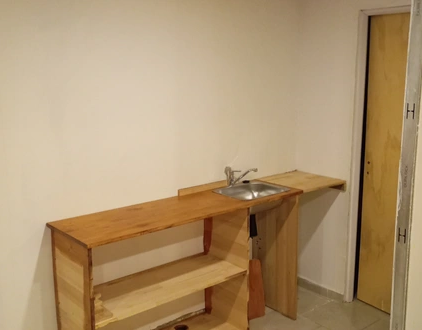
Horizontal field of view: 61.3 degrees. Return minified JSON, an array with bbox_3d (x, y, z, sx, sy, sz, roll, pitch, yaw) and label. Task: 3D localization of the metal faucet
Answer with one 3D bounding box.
[{"bbox_3d":[0.196,0.081,2.309,0.255,0.132,0.052,6,10,41],"label":"metal faucet"}]

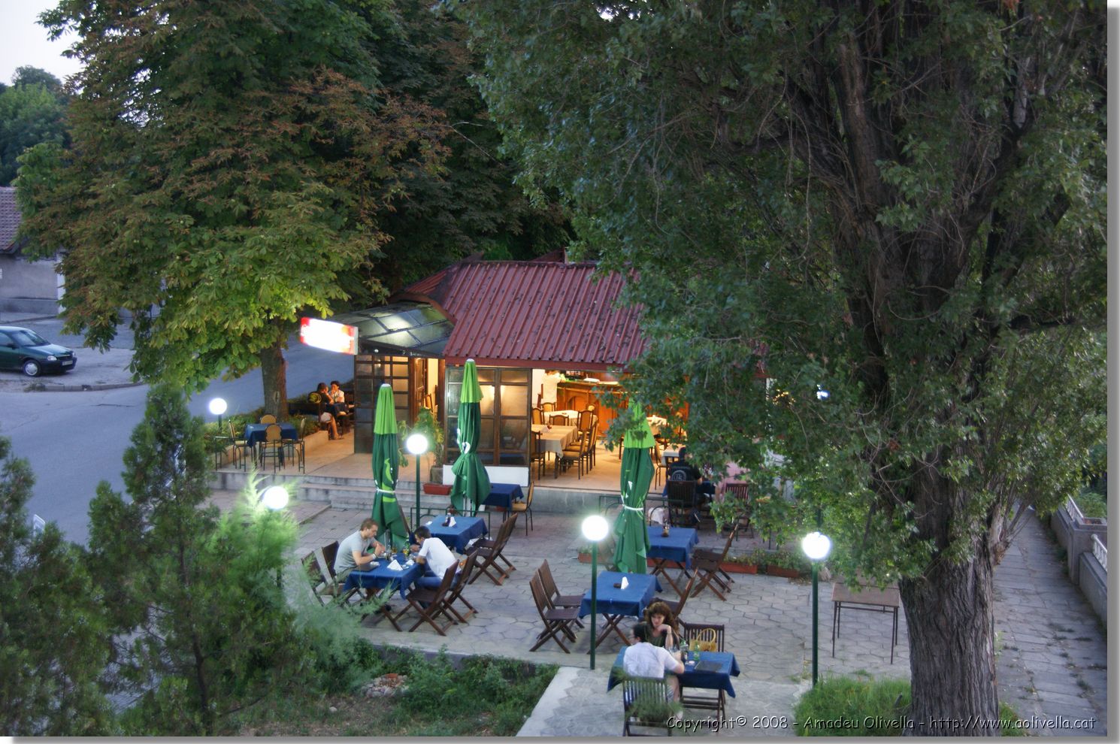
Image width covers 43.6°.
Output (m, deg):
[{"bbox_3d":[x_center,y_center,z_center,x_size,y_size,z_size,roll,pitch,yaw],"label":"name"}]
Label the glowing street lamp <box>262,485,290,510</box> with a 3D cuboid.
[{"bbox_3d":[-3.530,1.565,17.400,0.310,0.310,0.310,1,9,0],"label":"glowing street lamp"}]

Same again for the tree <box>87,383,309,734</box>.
[{"bbox_3d":[-3.680,2.050,14.250,2.250,3.850,2.200,1,9,0],"label":"tree"}]

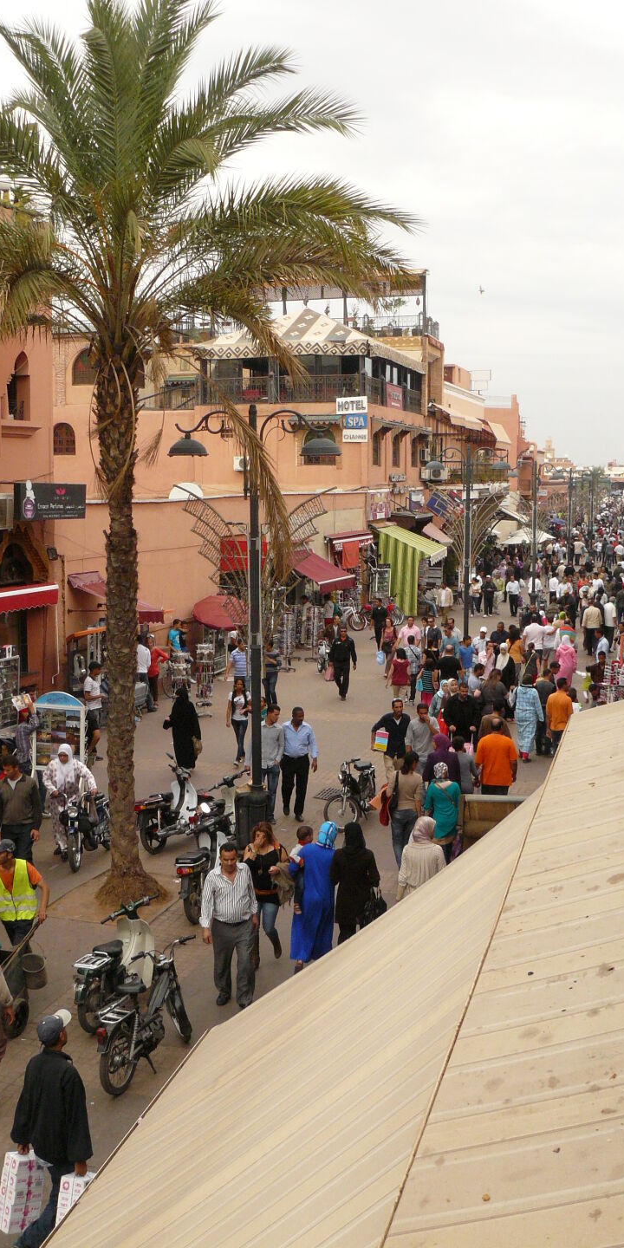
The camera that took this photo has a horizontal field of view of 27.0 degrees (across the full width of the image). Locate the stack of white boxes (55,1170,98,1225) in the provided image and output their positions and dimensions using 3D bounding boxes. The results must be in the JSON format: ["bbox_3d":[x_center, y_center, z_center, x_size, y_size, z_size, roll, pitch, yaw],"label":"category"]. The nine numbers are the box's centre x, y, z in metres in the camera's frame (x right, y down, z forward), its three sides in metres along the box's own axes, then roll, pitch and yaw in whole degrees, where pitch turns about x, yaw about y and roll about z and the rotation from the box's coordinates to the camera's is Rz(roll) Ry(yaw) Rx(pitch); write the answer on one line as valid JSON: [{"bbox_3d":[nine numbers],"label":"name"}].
[{"bbox_3d":[-1.494,3.880,8.581,0.180,0.530,0.240,5,7,37],"label":"stack of white boxes"}]

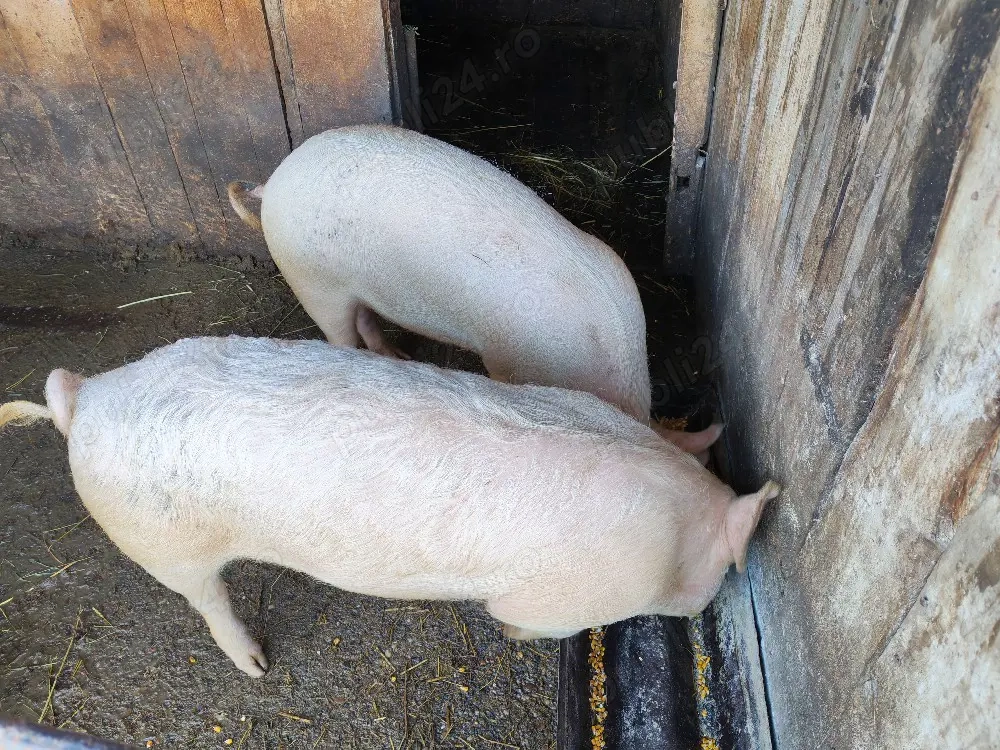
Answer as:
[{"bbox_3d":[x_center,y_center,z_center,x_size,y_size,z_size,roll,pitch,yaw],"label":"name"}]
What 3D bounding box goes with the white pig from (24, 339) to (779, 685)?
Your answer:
[{"bbox_3d":[-0.141,0.231,1.296,1.226,0.593,0.361,4,40,8],"label":"white pig"}]

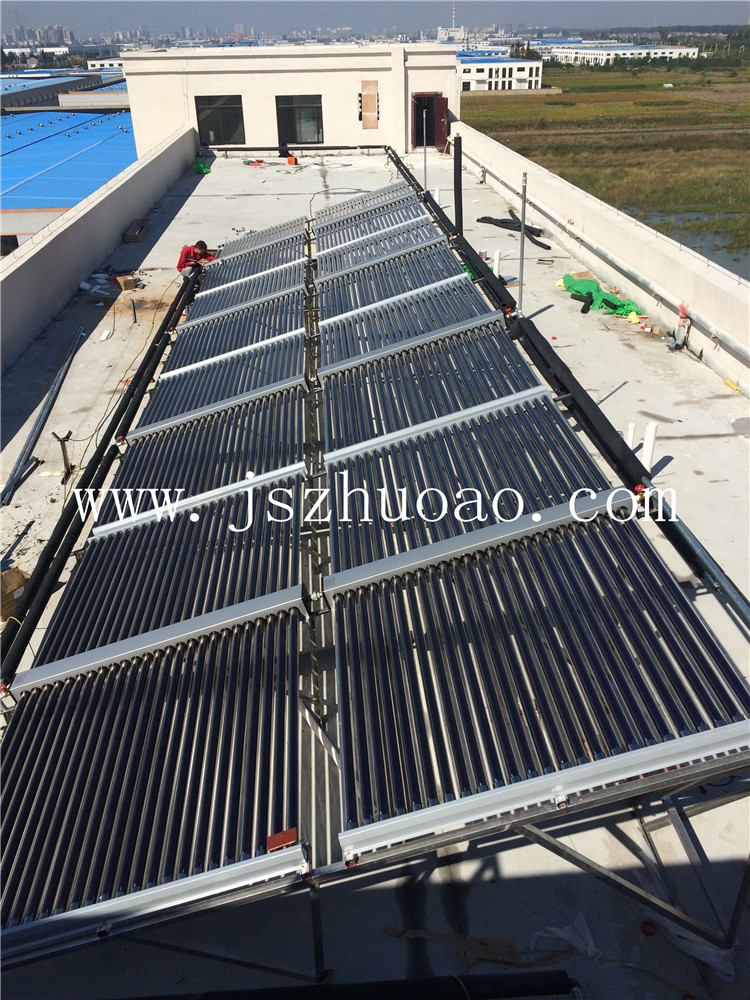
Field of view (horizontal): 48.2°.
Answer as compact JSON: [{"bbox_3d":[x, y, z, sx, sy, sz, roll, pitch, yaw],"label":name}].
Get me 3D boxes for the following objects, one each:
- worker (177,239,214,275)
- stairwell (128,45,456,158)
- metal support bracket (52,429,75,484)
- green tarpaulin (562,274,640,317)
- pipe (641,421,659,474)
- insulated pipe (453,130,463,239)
[{"bbox_3d":[-3.372,-4.473,15.751,0.650,0.840,0.530,10,31,19],"label":"worker"},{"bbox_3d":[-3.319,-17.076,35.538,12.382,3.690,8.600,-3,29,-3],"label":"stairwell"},{"bbox_3d":[-3.297,-0.486,8.922,0.210,0.490,0.340,-3,29,-3],"label":"metal support bracket"},{"bbox_3d":[3.940,-3.651,14.635,0.850,0.280,1.900,-3,29,-3],"label":"green tarpaulin"},{"bbox_3d":[2.800,-0.482,8.572,0.110,0.650,0.110,-3,29,-3],"label":"pipe"},{"bbox_3d":[1.198,-4.477,11.998,0.105,1.450,0.105,-3,29,-3],"label":"insulated pipe"}]

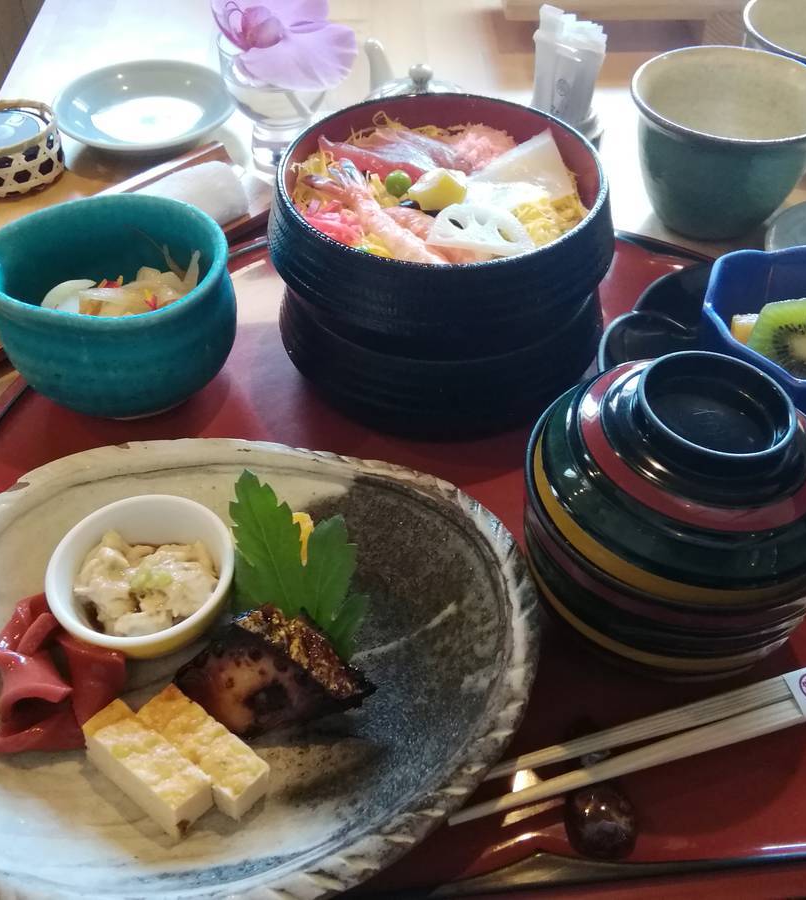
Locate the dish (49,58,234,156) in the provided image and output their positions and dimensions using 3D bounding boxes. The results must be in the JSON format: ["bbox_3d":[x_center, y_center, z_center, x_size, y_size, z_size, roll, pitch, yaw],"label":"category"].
[{"bbox_3d":[-0.163,-0.214,0.575,0.116,0.018,0.116,0,48,0],"label":"dish"}]

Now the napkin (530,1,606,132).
[{"bbox_3d":[0.096,-0.221,0.534,0.042,0.076,0.031,24,52,20],"label":"napkin"}]

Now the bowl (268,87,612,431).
[{"bbox_3d":[0.016,-0.082,0.393,0.144,0.089,0.144,0,48,0],"label":"bowl"}]

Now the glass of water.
[{"bbox_3d":[-0.074,-0.204,0.532,0.061,0.069,0.061,0,48,0],"label":"glass of water"}]

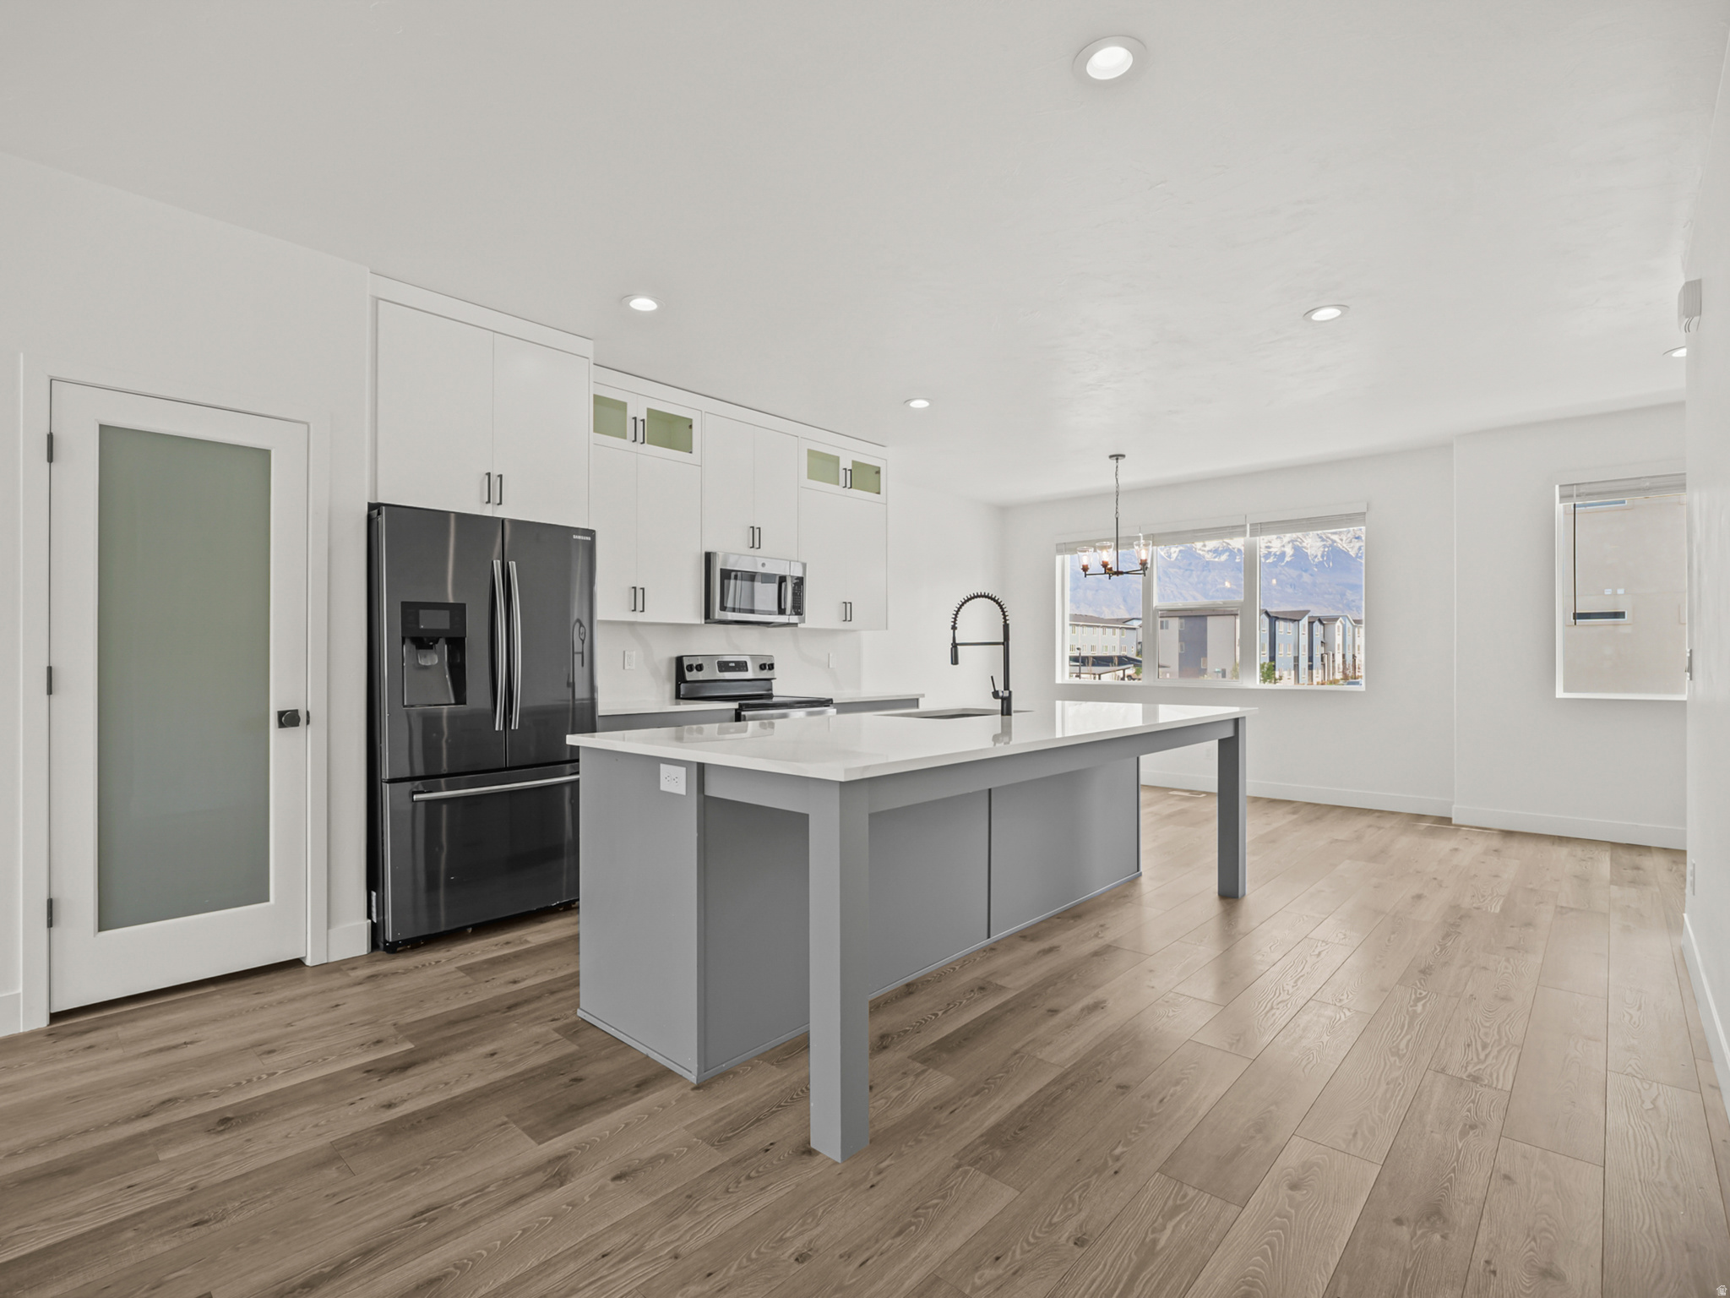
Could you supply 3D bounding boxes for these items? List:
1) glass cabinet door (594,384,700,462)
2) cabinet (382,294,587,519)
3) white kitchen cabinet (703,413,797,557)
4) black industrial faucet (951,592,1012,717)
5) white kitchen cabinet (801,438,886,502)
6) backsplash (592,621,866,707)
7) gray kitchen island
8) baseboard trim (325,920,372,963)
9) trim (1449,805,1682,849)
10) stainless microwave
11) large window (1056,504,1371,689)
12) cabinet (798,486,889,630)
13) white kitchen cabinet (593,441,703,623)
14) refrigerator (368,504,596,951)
[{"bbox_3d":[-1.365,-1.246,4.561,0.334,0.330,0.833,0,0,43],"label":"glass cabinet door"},{"bbox_3d":[-1.890,-1.013,3.799,0.600,0.831,0.936,0,-1,43],"label":"cabinet"},{"bbox_3d":[-0.826,-0.996,5.130,0.330,0.819,0.784,0,-1,43],"label":"white kitchen cabinet"},{"bbox_3d":[0.529,0.021,3.833,0.345,0.573,0.130,0,-1,43],"label":"black industrial faucet"},{"bbox_3d":[-0.250,-1.240,5.755,0.334,0.330,0.865,0,0,43],"label":"white kitchen cabinet"},{"bbox_3d":[-0.883,0.086,5.297,0.022,0.461,2.558,0,0,43],"label":"backsplash"},{"bbox_3d":[0.510,0.755,3.420,1.299,0.904,3.065,0,-1,43],"label":"gray kitchen island"},{"bbox_3d":[-2.045,1.153,3.171,0.015,0.125,0.148,0,0,43],"label":"baseboard trim"},{"bbox_3d":[4.581,1.166,5.265,1.150,0.125,0.018,0,-1,43],"label":"trim"},{"bbox_3d":[-0.781,-0.355,5.113,0.418,0.420,0.754,0,0,43],"label":"stainless microwave"},{"bbox_3d":[2.917,-0.362,7.096,2.650,1.392,0.120,0,-1,43],"label":"large window"},{"bbox_3d":[-0.252,-0.603,5.750,0.330,0.930,0.889,0,-1,43],"label":"cabinet"},{"bbox_3d":[-1.365,-0.615,4.557,0.334,0.933,0.833,0,0,43],"label":"white kitchen cabinet"},{"bbox_3d":[-1.819,0.326,3.734,0.720,1.787,0.907,0,0,43],"label":"refrigerator"}]

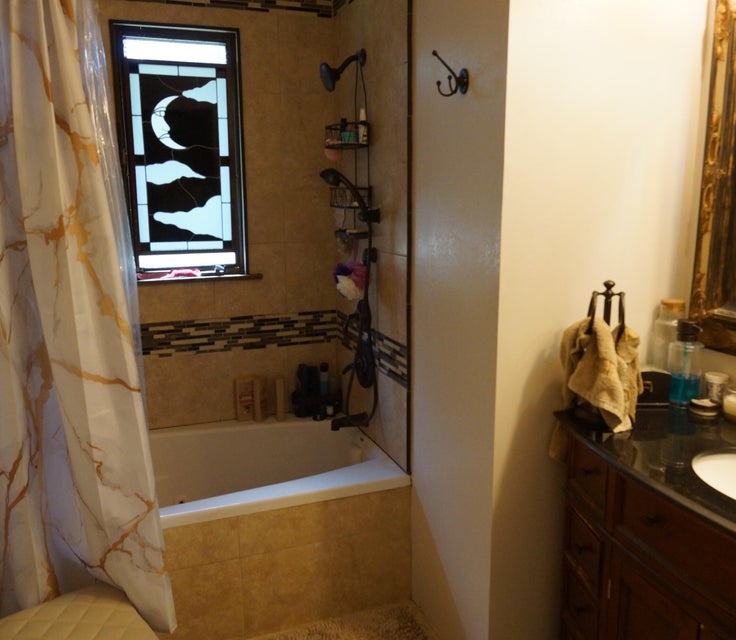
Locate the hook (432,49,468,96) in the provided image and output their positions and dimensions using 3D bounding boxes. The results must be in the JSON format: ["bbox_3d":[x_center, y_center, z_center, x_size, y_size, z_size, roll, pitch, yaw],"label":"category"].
[{"bbox_3d":[0.222,-0.671,1.751,0.095,0.117,0.072,-4,10,-20],"label":"hook"}]

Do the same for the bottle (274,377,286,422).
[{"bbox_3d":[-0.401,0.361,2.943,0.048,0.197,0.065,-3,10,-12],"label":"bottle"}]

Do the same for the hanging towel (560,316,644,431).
[{"bbox_3d":[0.604,0.127,1.659,0.198,0.258,0.170,3,10,22],"label":"hanging towel"}]

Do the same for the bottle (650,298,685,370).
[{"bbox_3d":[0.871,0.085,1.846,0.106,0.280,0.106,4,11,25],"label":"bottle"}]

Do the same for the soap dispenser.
[{"bbox_3d":[0.885,0.119,1.770,0.090,0.238,0.090,-4,10,-20],"label":"soap dispenser"}]

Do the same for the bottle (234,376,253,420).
[{"bbox_3d":[-0.562,0.364,2.943,0.083,0.195,0.048,-3,10,-12],"label":"bottle"}]

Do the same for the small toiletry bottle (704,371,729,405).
[{"bbox_3d":[0.954,0.196,1.752,0.061,0.090,0.061,4,11,25],"label":"small toiletry bottle"}]

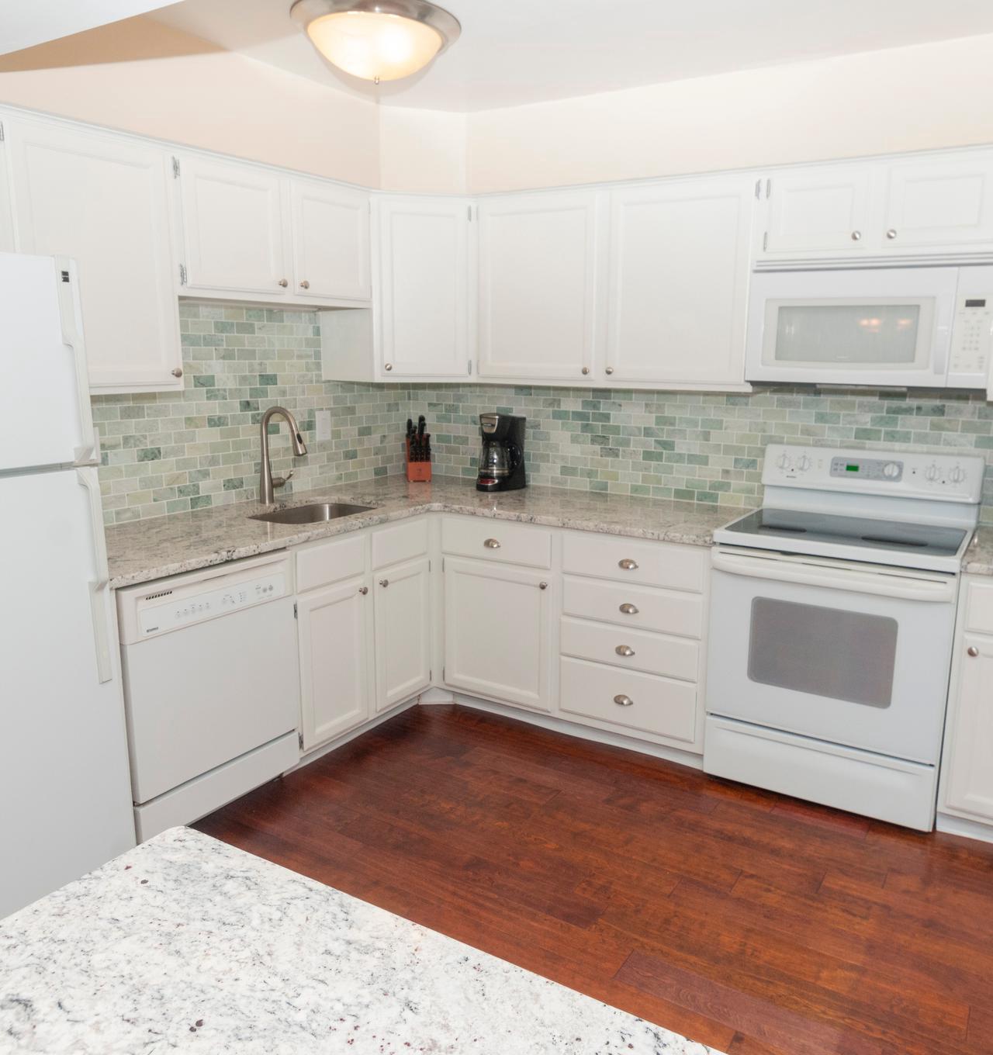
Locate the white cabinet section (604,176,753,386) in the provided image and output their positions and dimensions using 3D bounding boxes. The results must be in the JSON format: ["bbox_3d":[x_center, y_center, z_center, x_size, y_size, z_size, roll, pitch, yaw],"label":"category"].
[{"bbox_3d":[0.741,-0.926,3.077,0.540,0.720,0.320,7,14,30],"label":"white cabinet section"}]

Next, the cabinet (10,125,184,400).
[{"bbox_3d":[-1.315,-0.812,2.487,0.325,0.764,0.528,9,15,34],"label":"cabinet"}]

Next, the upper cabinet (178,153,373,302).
[{"bbox_3d":[-0.902,-1.084,3.023,0.325,0.455,0.908,9,15,34],"label":"upper cabinet"}]

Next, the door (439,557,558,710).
[{"bbox_3d":[0.003,0.435,3.298,0.519,0.583,0.025,7,13,30],"label":"door"}]

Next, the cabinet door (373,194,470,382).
[{"bbox_3d":[-0.310,-1.030,3.455,0.380,0.725,0.022,-2,12,-13],"label":"cabinet door"}]

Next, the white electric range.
[{"bbox_3d":[1.244,0.335,2.886,0.757,1.160,0.655,7,13,30],"label":"white electric range"}]

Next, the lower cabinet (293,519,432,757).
[{"bbox_3d":[-0.741,0.353,3.257,0.610,0.800,0.830,7,13,30],"label":"lower cabinet"}]

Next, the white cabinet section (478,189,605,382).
[{"bbox_3d":[0.164,-0.978,3.290,0.550,0.723,0.025,7,13,30],"label":"white cabinet section"}]

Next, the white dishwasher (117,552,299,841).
[{"bbox_3d":[-1.134,0.512,2.724,0.619,0.875,0.619,9,15,34],"label":"white dishwasher"}]

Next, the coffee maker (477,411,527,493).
[{"bbox_3d":[0.019,-0.342,3.659,0.152,0.325,0.218,10,16,37],"label":"coffee maker"}]

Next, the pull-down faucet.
[{"bbox_3d":[-0.848,-0.300,3.250,0.249,0.403,0.117,9,15,34],"label":"pull-down faucet"}]

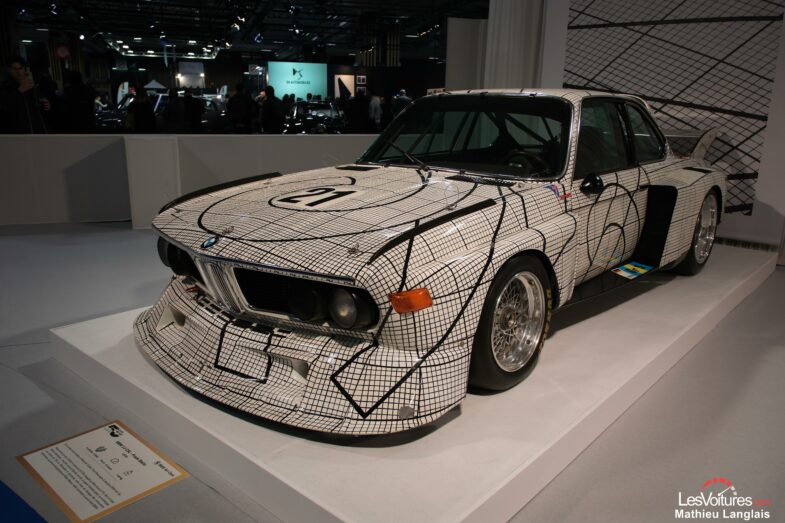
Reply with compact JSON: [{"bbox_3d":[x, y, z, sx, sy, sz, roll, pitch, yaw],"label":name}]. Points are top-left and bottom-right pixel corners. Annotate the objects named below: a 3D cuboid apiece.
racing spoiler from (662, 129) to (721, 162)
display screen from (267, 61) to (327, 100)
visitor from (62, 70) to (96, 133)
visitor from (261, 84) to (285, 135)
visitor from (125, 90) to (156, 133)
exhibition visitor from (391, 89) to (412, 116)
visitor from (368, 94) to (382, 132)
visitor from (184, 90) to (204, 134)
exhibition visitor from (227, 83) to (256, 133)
[{"bbox_3d":[1.999,-1.053,5.055,1.320,0.270,0.580,13,18,40],"label":"racing spoiler"},{"bbox_3d":[-3.516,-6.584,21.668,2.200,1.410,0.120,-2,14,-13],"label":"display screen"},{"bbox_3d":[-4.428,-1.817,8.519,0.540,1.780,0.340,3,14,11],"label":"visitor"},{"bbox_3d":[-2.340,-2.576,11.733,0.520,1.770,0.360,1,14,0],"label":"visitor"},{"bbox_3d":[-5.538,-2.942,13.168,0.540,1.720,0.360,1,14,0],"label":"visitor"},{"bbox_3d":[0.168,-2.573,11.888,0.520,1.750,0.360,-7,16,-28],"label":"exhibition visitor"},{"bbox_3d":[-0.411,-3.110,14.087,0.360,1.730,0.480,-9,17,-36],"label":"visitor"},{"bbox_3d":[-4.539,-3.047,13.602,0.520,1.740,0.340,1,14,0],"label":"visitor"},{"bbox_3d":[-2.813,-2.435,11.136,0.550,1.770,0.350,1,14,0],"label":"exhibition visitor"}]

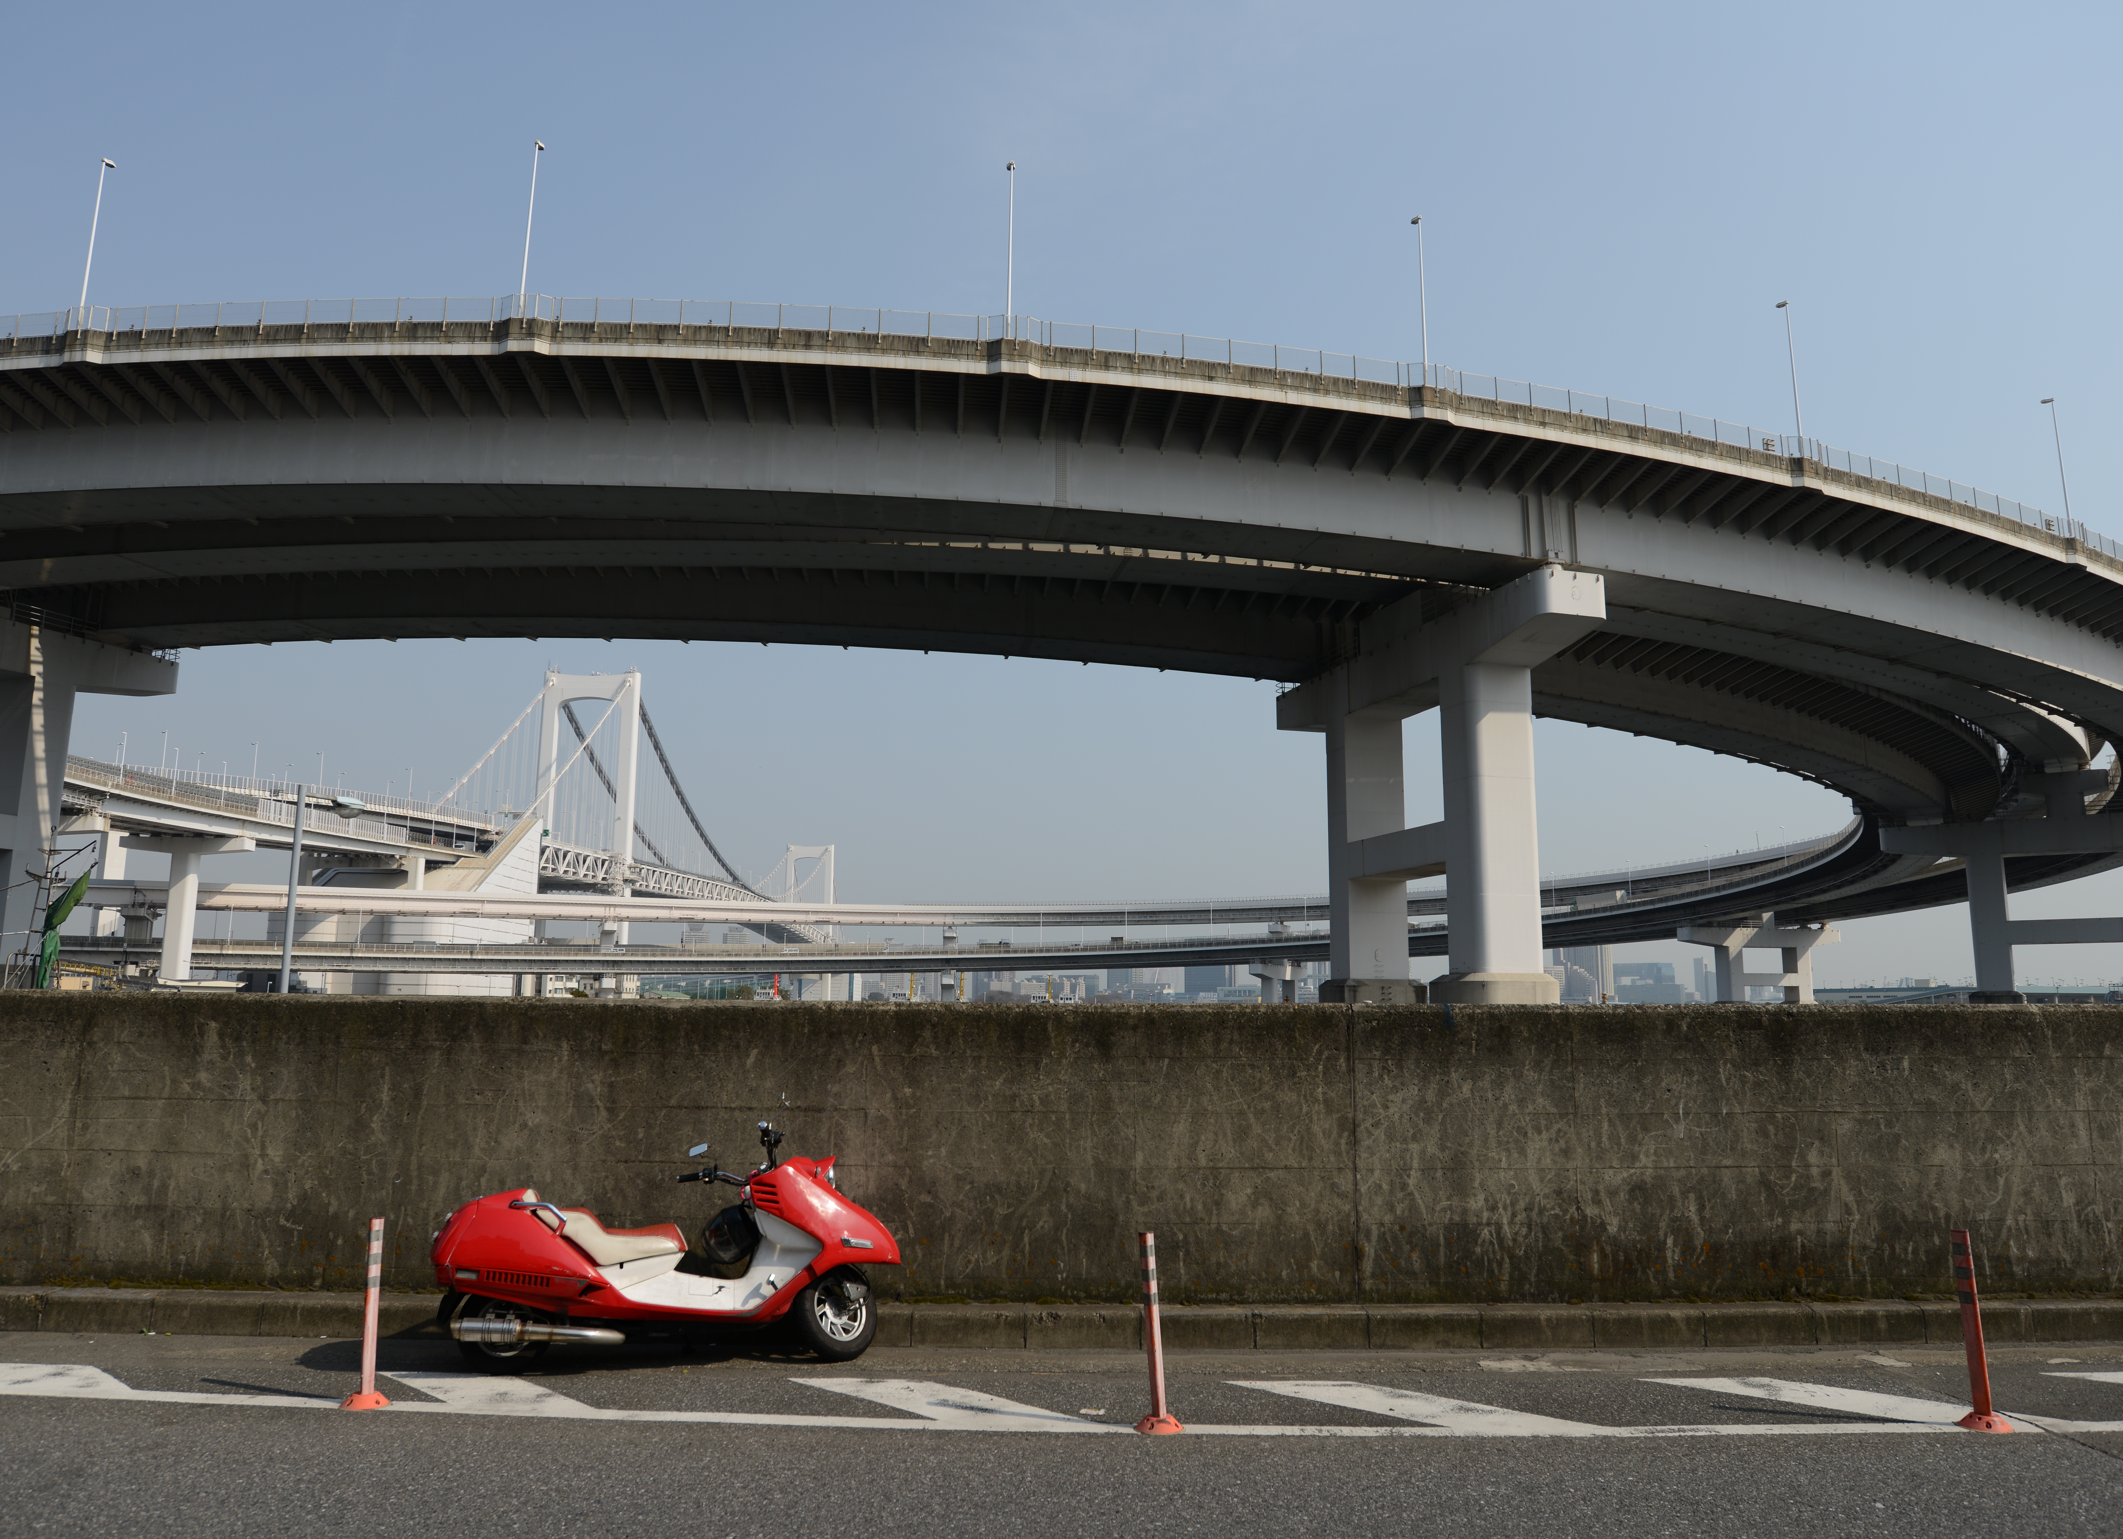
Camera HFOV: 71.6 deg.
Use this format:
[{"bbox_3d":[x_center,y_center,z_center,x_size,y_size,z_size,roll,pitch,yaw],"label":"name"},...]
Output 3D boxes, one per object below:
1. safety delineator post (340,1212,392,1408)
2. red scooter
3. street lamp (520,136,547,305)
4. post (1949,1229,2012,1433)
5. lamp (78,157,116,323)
[{"bbox_3d":[-3.116,2.445,6.666,0.240,0.810,0.240,0,-9,0],"label":"safety delineator post"},{"bbox_3d":[-1.931,2.398,7.527,2.250,1.200,0.760,2,-10,-10],"label":"red scooter"},{"bbox_3d":[-22.055,-22.320,61.273,0.250,7.800,0.800,0,-9,2],"label":"street lamp"},{"bbox_3d":[4.038,2.470,6.513,0.240,0.810,0.240,0,-9,0],"label":"post"},{"bbox_3d":[-41.698,-22.623,63.630,0.250,7.800,0.800,-1,-10,10],"label":"lamp"}]

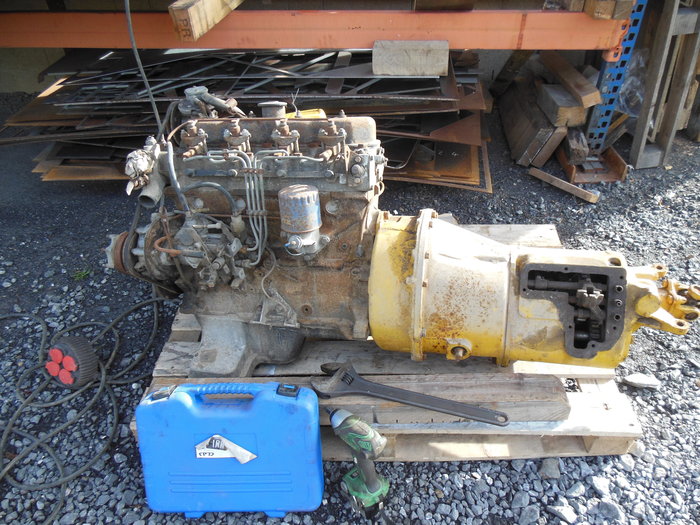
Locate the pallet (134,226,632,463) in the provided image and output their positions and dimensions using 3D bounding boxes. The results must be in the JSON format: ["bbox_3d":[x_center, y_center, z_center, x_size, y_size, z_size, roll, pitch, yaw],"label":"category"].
[{"bbox_3d":[0.089,0.183,1.534,1.200,0.135,0.790,-1,42,4],"label":"pallet"}]

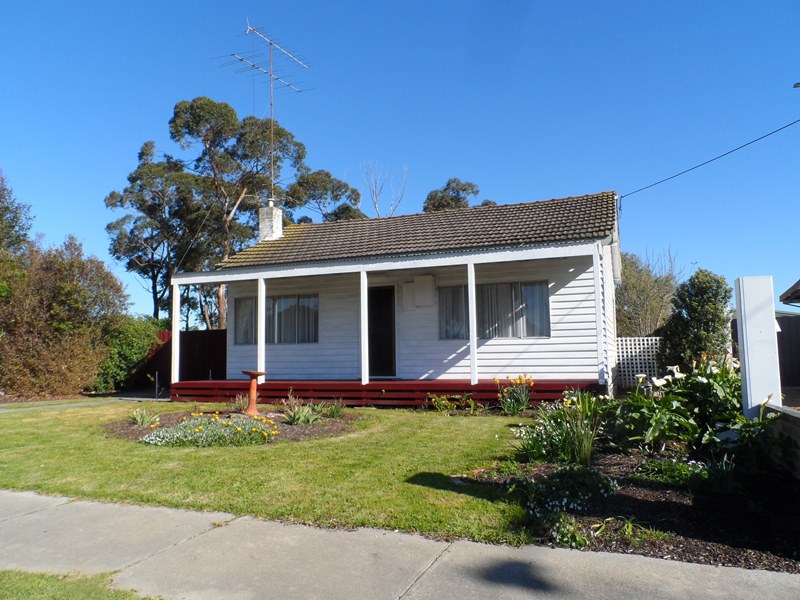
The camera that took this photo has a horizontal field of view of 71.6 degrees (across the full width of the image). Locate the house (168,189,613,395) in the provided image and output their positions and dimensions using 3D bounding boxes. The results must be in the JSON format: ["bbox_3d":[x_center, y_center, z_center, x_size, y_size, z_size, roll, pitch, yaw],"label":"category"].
[{"bbox_3d":[0.583,-0.142,14.615,9.550,5.130,7.900,-3,-6,22],"label":"house"}]

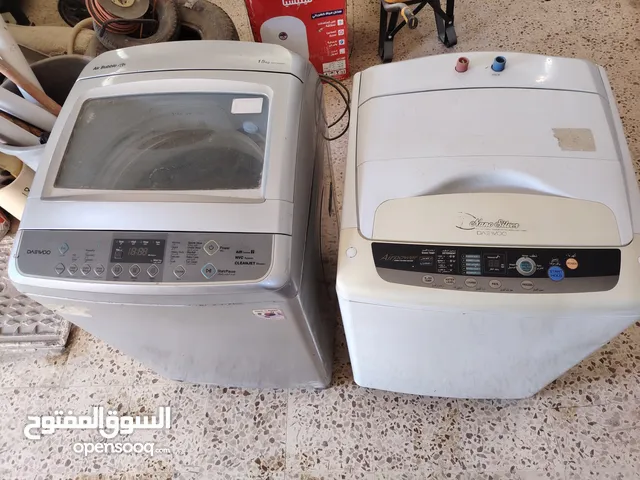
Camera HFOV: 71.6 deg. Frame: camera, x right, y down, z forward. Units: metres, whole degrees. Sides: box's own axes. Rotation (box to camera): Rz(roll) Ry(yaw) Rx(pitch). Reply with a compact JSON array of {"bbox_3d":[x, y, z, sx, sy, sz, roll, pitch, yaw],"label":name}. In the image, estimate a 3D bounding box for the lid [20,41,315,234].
[{"bbox_3d":[-0.338,-0.245,1.067,0.610,0.080,0.550,1,62,8],"label":"lid"}]

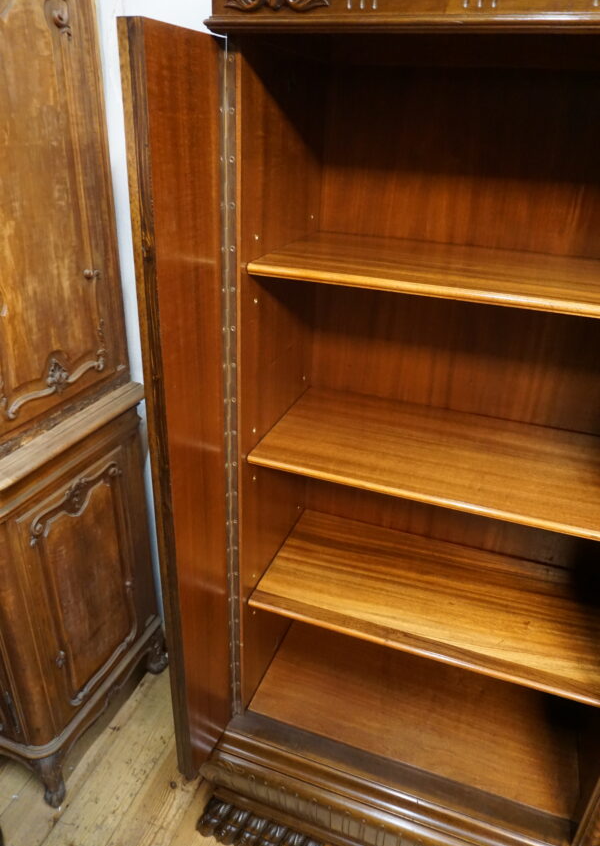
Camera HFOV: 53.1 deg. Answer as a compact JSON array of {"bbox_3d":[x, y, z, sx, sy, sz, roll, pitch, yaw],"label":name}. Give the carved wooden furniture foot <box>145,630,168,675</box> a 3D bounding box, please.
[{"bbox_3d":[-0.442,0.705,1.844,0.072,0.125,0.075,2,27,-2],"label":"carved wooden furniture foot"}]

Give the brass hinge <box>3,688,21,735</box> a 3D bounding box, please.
[{"bbox_3d":[-0.637,0.641,1.323,0.015,0.128,0.015,11,28,17],"label":"brass hinge"}]

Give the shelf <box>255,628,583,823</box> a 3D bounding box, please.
[{"bbox_3d":[0.267,0.646,1.407,0.691,0.021,0.350,11,28,17],"label":"shelf"}]

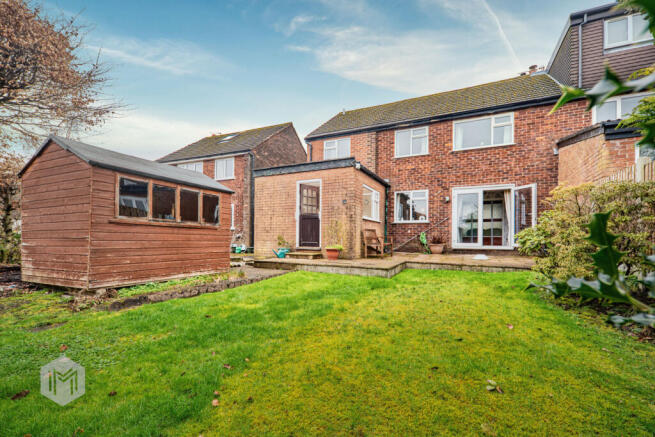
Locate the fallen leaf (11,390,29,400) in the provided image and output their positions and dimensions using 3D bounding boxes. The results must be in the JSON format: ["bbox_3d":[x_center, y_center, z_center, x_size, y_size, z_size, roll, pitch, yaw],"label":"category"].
[{"bbox_3d":[-1.760,1.010,1.560,0.050,0.020,0.080,-1,-3,10],"label":"fallen leaf"}]

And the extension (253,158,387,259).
[{"bbox_3d":[-0.120,-0.130,9.500,3.550,2.800,3.100,-1,-3,24],"label":"extension"}]

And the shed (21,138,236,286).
[{"bbox_3d":[-3.620,-0.060,5.330,2.150,2.330,2.520,-1,-3,27],"label":"shed"}]

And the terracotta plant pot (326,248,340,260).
[{"bbox_3d":[0.147,0.968,7.300,0.340,0.310,0.340,0,-3,0],"label":"terracotta plant pot"}]

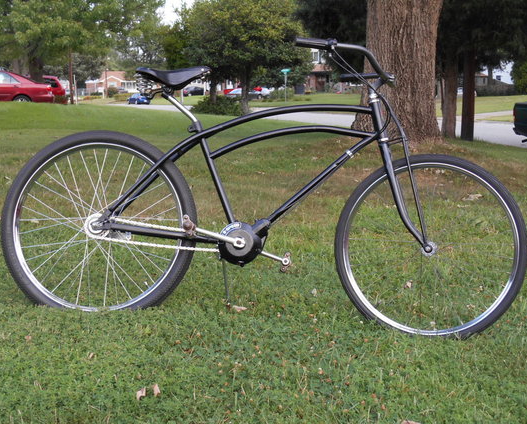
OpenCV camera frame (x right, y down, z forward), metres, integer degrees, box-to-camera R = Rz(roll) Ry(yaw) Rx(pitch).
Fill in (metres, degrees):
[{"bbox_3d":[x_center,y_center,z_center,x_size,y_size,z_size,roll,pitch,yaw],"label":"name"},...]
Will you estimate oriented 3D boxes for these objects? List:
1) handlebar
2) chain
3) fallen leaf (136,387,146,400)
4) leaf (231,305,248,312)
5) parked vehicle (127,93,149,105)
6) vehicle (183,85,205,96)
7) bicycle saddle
[{"bbox_3d":[0.320,-0.494,2.999,0.275,0.105,0.590,2,-3,18],"label":"handlebar"},{"bbox_3d":[-0.352,0.078,2.887,0.480,0.100,0.014,6,-6,2],"label":"chain"},{"bbox_3d":[-0.316,0.466,2.220,0.028,0.028,0.030,0,9,0],"label":"fallen leaf"},{"bbox_3d":[-0.085,0.342,3.070,0.053,0.020,0.045,0,9,0],"label":"leaf"},{"bbox_3d":[-16.625,-15.097,116.000,1.770,1.460,4.500,-4,10,-24],"label":"parked vehicle"},{"bbox_3d":[-10.223,-18.462,133.000,4.500,1.500,1.800,-5,10,-32],"label":"vehicle"},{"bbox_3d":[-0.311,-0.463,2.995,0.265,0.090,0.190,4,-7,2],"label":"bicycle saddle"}]

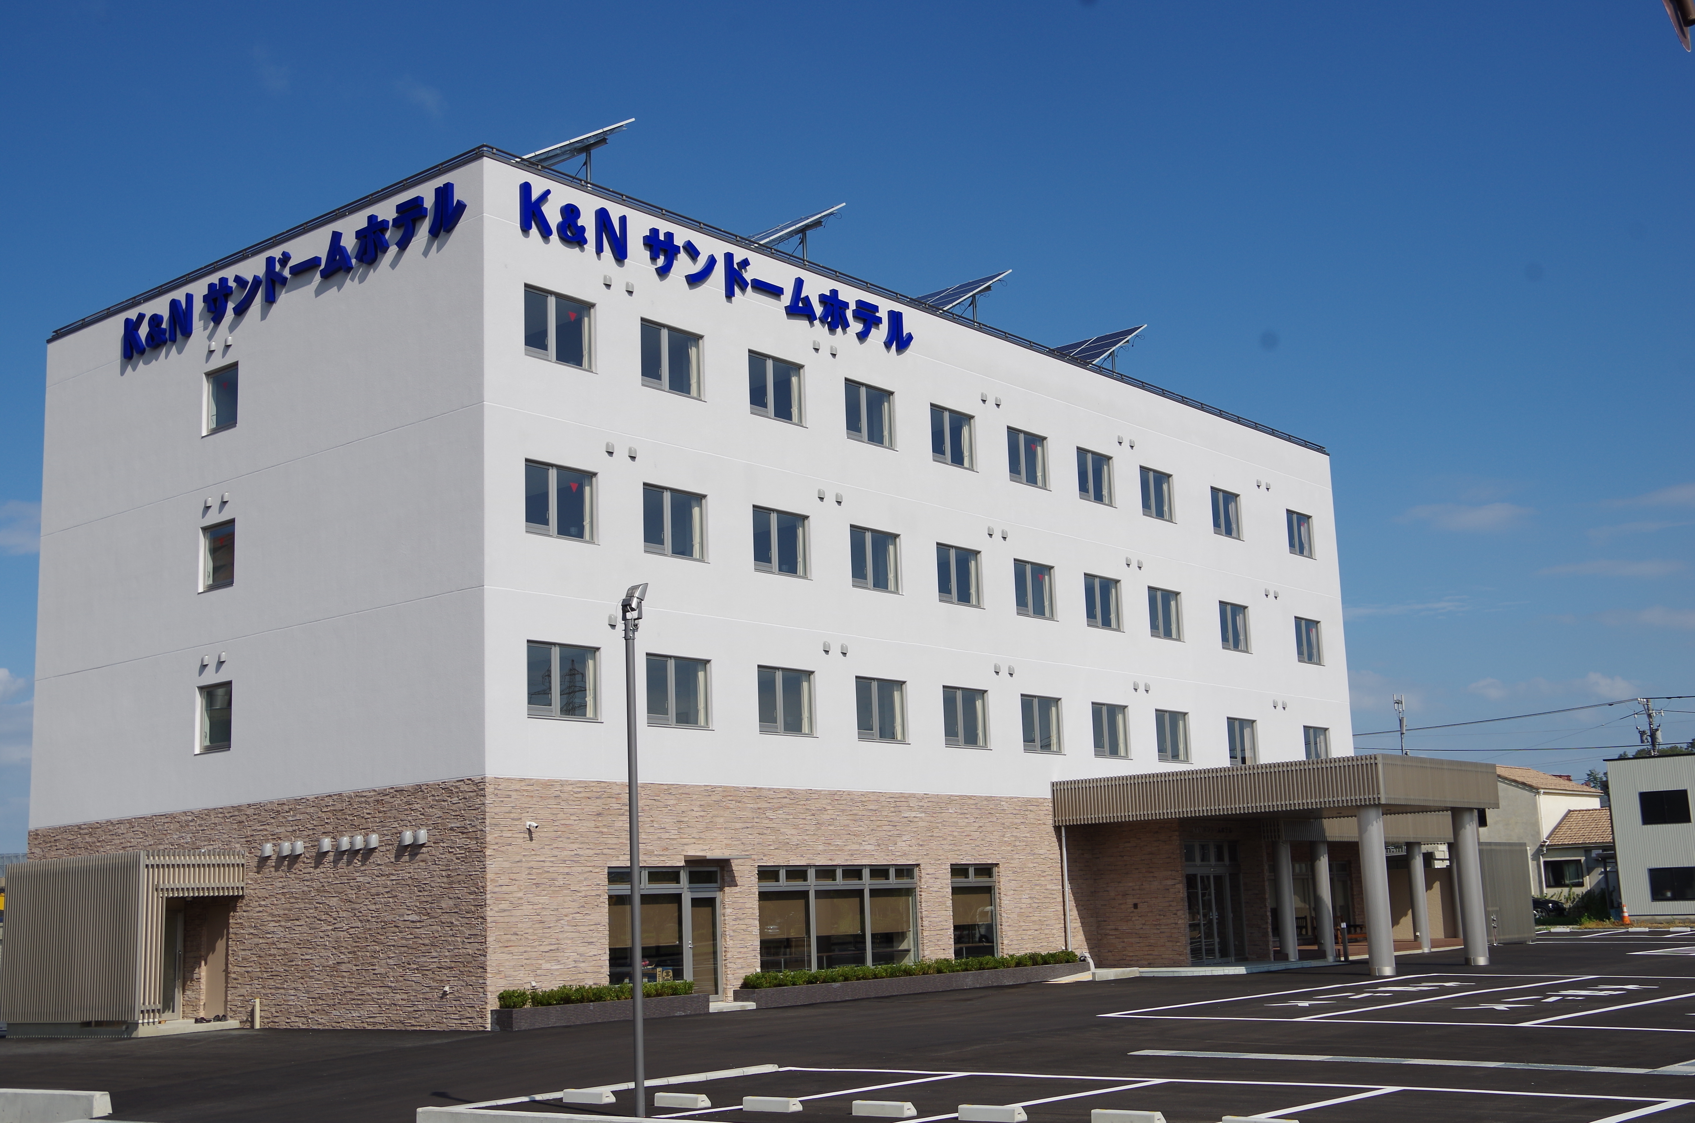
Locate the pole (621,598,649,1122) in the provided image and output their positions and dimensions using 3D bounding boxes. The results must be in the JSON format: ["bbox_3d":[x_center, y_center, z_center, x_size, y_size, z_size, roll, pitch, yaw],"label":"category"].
[{"bbox_3d":[-1.862,2.535,17.667,0.260,4.770,0.260,2,-11,-20],"label":"pole"}]

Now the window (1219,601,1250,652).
[{"bbox_3d":[10.594,1.805,54.191,0.130,1.290,1.700,-10,-13,38],"label":"window"}]

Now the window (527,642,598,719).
[{"bbox_3d":[-4.939,2.084,34.132,0.150,1.291,1.673,-11,-13,38],"label":"window"}]

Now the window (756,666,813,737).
[{"bbox_3d":[-1.236,2.770,39.143,0.130,1.290,1.700,-10,-13,38],"label":"window"}]

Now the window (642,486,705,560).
[{"bbox_3d":[-3.281,-0.693,37.012,0.150,1.280,1.650,-11,-13,38],"label":"window"}]

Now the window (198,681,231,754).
[{"bbox_3d":[-12.050,2.998,37.740,1.158,1.297,0.150,-11,-13,38],"label":"window"}]

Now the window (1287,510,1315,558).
[{"bbox_3d":[13.101,-0.760,57.381,0.150,1.280,1.650,-11,-13,38],"label":"window"}]

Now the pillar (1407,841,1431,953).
[{"bbox_3d":[15.796,9.245,54.642,0.440,3.040,0.440,-10,-13,38],"label":"pillar"}]

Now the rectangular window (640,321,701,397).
[{"bbox_3d":[-3.402,-3.797,37.588,0.150,1.280,1.650,-11,-13,38],"label":"rectangular window"}]

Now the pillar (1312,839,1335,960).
[{"bbox_3d":[12.706,9.016,52.567,0.434,3.186,0.434,-11,-13,38],"label":"pillar"}]

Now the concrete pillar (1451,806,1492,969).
[{"bbox_3d":[14.083,7.325,44.521,0.510,3.477,0.510,-11,-13,38],"label":"concrete pillar"}]

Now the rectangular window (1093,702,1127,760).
[{"bbox_3d":[6.315,4.126,47.657,0.150,1.291,1.673,-11,-13,38],"label":"rectangular window"}]

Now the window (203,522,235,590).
[{"bbox_3d":[-12.286,-0.107,38.700,1.167,1.290,0.130,-10,-13,38],"label":"window"}]

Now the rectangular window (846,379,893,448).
[{"bbox_3d":[0.417,-3.094,42.168,0.150,1.280,1.650,-11,-13,38],"label":"rectangular window"}]

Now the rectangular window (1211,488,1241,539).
[{"bbox_3d":[10.312,-1.273,54.037,0.150,1.280,1.650,-11,-13,38],"label":"rectangular window"}]

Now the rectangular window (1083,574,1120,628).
[{"bbox_3d":[6.219,1.055,48.406,0.150,1.280,1.650,-11,-13,38],"label":"rectangular window"}]

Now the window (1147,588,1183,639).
[{"bbox_3d":[8.093,1.362,50.520,0.150,1.291,1.673,-11,-13,38],"label":"window"}]

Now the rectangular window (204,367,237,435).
[{"bbox_3d":[-12.276,-3.177,38.861,1.158,1.297,0.150,-11,-13,38],"label":"rectangular window"}]

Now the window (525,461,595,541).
[{"bbox_3d":[-5.117,-1.054,35.160,0.130,1.290,1.700,-10,-13,38],"label":"window"}]

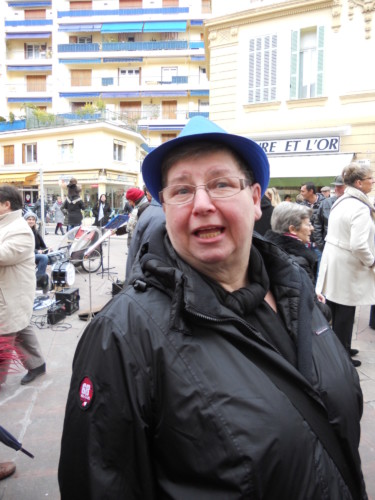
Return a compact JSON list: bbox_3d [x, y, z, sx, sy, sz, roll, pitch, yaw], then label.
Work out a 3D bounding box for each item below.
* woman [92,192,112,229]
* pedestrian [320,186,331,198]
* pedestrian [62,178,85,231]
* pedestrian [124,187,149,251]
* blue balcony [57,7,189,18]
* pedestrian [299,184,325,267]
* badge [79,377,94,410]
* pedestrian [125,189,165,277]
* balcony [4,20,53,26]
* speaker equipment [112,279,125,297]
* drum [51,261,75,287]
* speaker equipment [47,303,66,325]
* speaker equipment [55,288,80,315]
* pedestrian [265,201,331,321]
[{"bbox_3d":[-2.726,-0.942,12.575,0.550,1.680,0.360,1,6,3],"label":"woman"},{"bbox_3d":[2.661,-0.348,7.606,0.520,1.740,0.340,2,7,17],"label":"pedestrian"},{"bbox_3d":[-3.379,-1.080,11.755,0.520,2.120,0.420,1,6,6],"label":"pedestrian"},{"bbox_3d":[-0.718,-0.070,5.709,0.580,1.670,0.550,-1,7,-6],"label":"pedestrian"},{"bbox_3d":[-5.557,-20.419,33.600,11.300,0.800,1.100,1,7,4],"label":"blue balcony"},{"bbox_3d":[1.749,-0.101,5.613,0.520,1.730,0.360,5,9,33],"label":"pedestrian"},{"bbox_3d":[-0.192,0.272,0.740,0.008,0.066,0.062,-7,10,-43],"label":"badge"},{"bbox_3d":[-0.248,0.203,3.142,0.550,1.660,0.360,-2,7,-17],"label":"pedestrian"},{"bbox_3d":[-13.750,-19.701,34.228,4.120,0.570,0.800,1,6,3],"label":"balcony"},{"bbox_3d":[-1.017,0.607,6.150,0.240,0.290,0.320,4,8,26],"label":"speaker equipment"},{"bbox_3d":[-2.054,0.396,6.436,0.300,0.400,0.400,1,6,6],"label":"drum"},{"bbox_3d":[-1.586,0.763,4.674,0.125,0.180,0.300,2,7,13],"label":"speaker equipment"},{"bbox_3d":[-1.617,0.700,5.280,0.210,0.290,0.290,1,7,9],"label":"speaker equipment"},{"bbox_3d":[0.639,0.427,2.362,0.380,1.420,0.470,-1,7,-13],"label":"pedestrian"}]

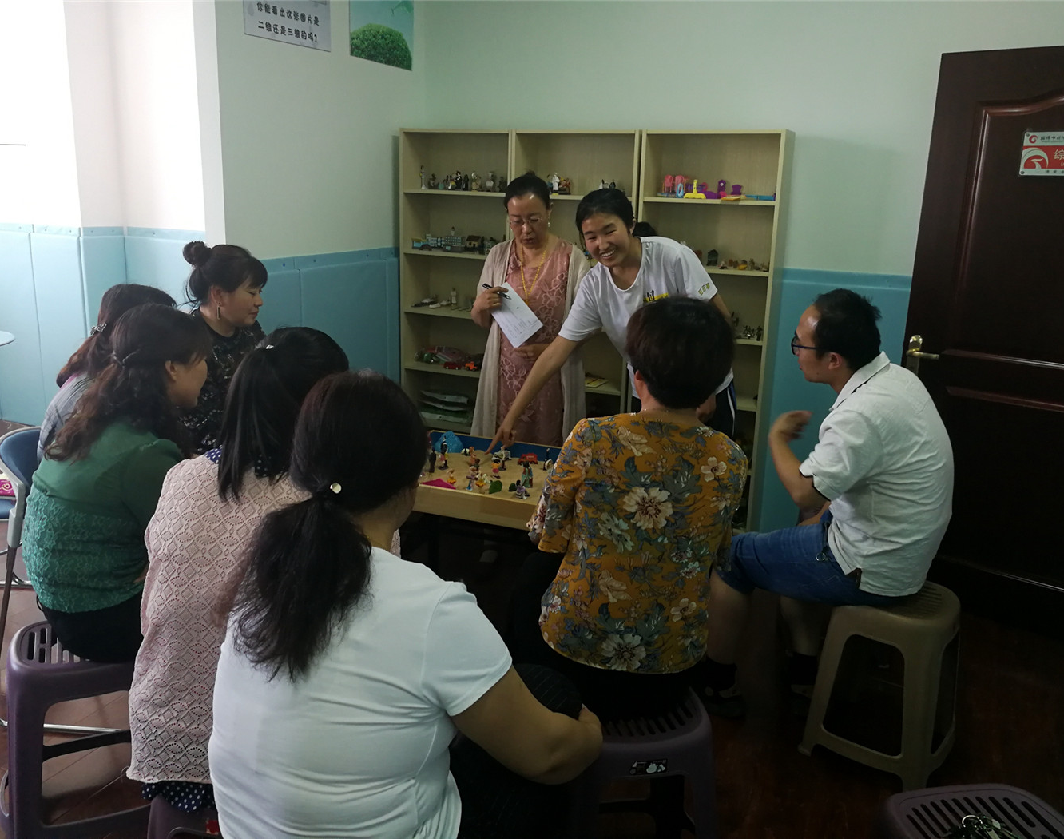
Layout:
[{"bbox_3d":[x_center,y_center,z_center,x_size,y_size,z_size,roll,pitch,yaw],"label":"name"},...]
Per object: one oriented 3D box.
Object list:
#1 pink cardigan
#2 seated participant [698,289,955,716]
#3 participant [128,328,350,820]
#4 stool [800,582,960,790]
[{"bbox_3d":[-0.480,0.328,1.666,0.470,0.560,0.340,8,14,26],"label":"pink cardigan"},{"bbox_3d":[0.832,0.299,2.445,0.700,1.310,0.500,8,14,26],"label":"seated participant"},{"bbox_3d":[-0.403,0.429,1.811,0.500,1.265,0.720,8,14,26],"label":"participant"},{"bbox_3d":[0.999,0.735,2.486,0.345,0.450,0.310,9,15,30],"label":"stool"}]

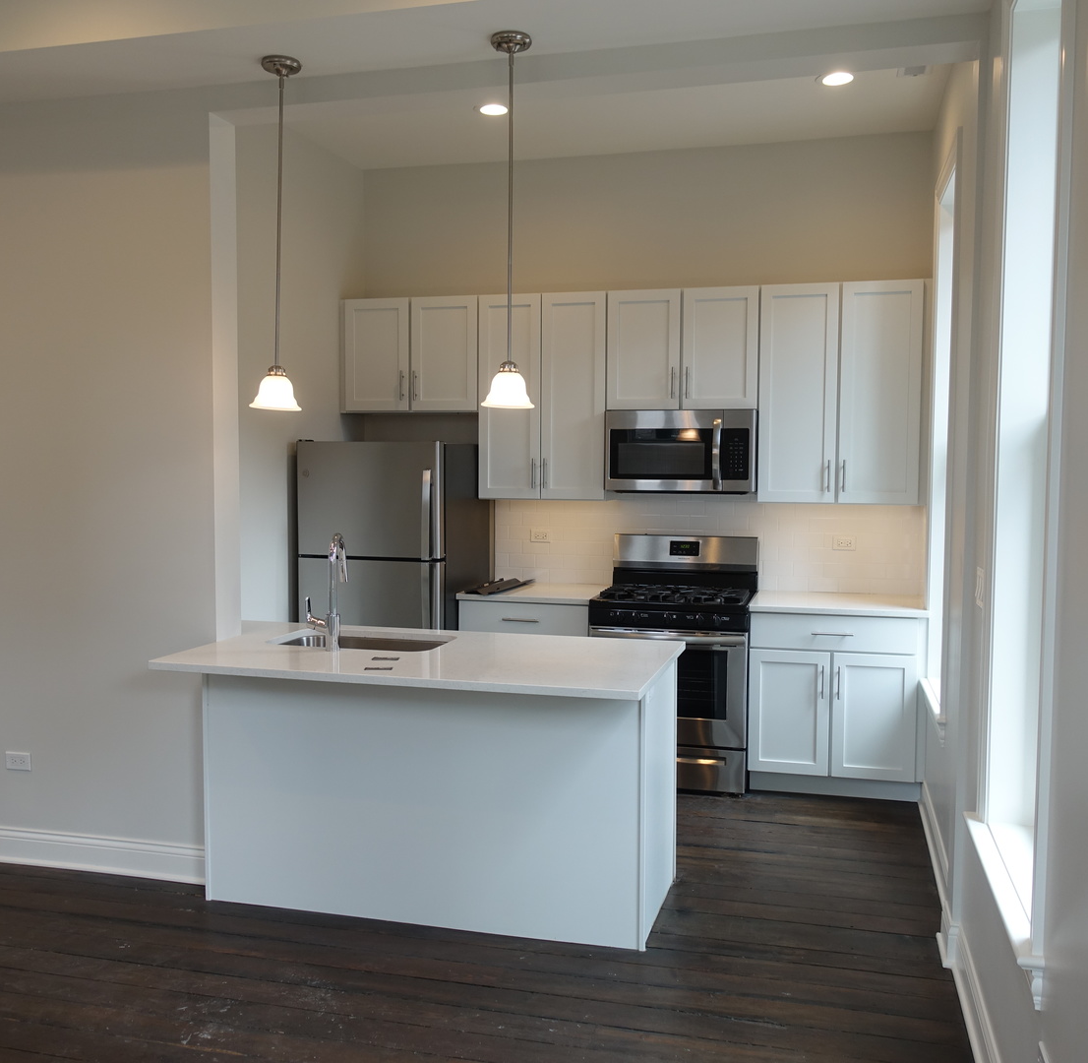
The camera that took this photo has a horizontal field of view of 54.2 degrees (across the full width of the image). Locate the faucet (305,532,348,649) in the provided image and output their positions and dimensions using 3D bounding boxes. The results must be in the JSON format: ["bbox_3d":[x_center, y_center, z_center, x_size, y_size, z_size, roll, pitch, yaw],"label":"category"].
[{"bbox_3d":[-0.762,0.201,3.744,0.135,0.395,0.220,1,3,3],"label":"faucet"}]

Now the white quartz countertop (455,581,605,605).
[{"bbox_3d":[-0.025,0.322,5.598,0.691,0.030,0.645,1,3,15],"label":"white quartz countertop"}]

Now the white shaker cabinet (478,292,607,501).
[{"bbox_3d":[0.026,-0.707,5.687,0.686,1.069,0.335,1,3,15],"label":"white shaker cabinet"}]

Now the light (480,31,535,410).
[{"bbox_3d":[-0.105,-0.967,3.357,0.168,1.150,0.168,0,3,0],"label":"light"}]

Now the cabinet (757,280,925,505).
[{"bbox_3d":[1.470,-0.676,5.305,0.764,1.069,0.335,1,3,15],"label":"cabinet"}]

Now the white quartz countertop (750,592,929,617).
[{"bbox_3d":[1.434,0.351,5.174,0.797,0.031,0.647,1,3,15],"label":"white quartz countertop"}]

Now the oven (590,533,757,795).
[{"bbox_3d":[0.662,0.636,5.363,0.760,1.191,0.695,1,3,15],"label":"oven"}]

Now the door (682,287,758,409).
[{"bbox_3d":[0.874,-0.903,5.255,0.379,0.599,0.030,1,4,15],"label":"door"}]

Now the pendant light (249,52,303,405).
[{"bbox_3d":[-0.879,-0.978,3.528,0.170,1.138,0.170,3,4,15],"label":"pendant light"}]

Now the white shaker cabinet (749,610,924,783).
[{"bbox_3d":[1.425,0.795,5.214,0.773,0.865,0.615,1,3,15],"label":"white shaker cabinet"}]

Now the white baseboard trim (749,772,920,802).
[{"bbox_3d":[1.381,1.207,5.064,0.787,0.104,0.019,1,3,15],"label":"white baseboard trim"}]

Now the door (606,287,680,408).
[{"bbox_3d":[0.507,-0.911,5.354,0.376,0.599,0.030,1,4,15],"label":"door"}]

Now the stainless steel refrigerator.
[{"bbox_3d":[-0.775,0.369,5.657,0.757,1.681,0.820,1,3,15],"label":"stainless steel refrigerator"}]

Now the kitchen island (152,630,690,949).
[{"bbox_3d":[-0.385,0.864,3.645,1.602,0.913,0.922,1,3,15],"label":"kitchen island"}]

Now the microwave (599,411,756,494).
[{"bbox_3d":[0.724,-0.405,5.479,0.752,0.411,0.411,1,3,15],"label":"microwave"}]

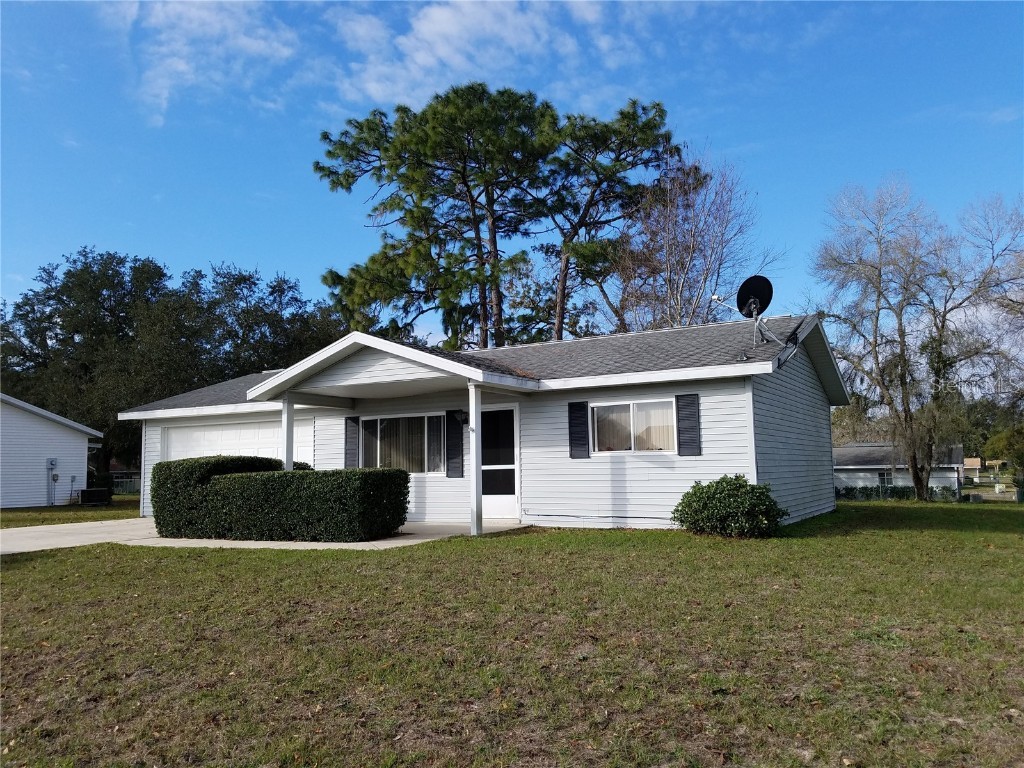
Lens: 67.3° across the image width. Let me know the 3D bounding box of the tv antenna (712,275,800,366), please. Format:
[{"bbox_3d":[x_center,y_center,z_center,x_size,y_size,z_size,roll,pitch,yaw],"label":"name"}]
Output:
[{"bbox_3d":[3.950,-1.190,12.780,0.850,1.220,1.000,4,-8,-38],"label":"tv antenna"}]

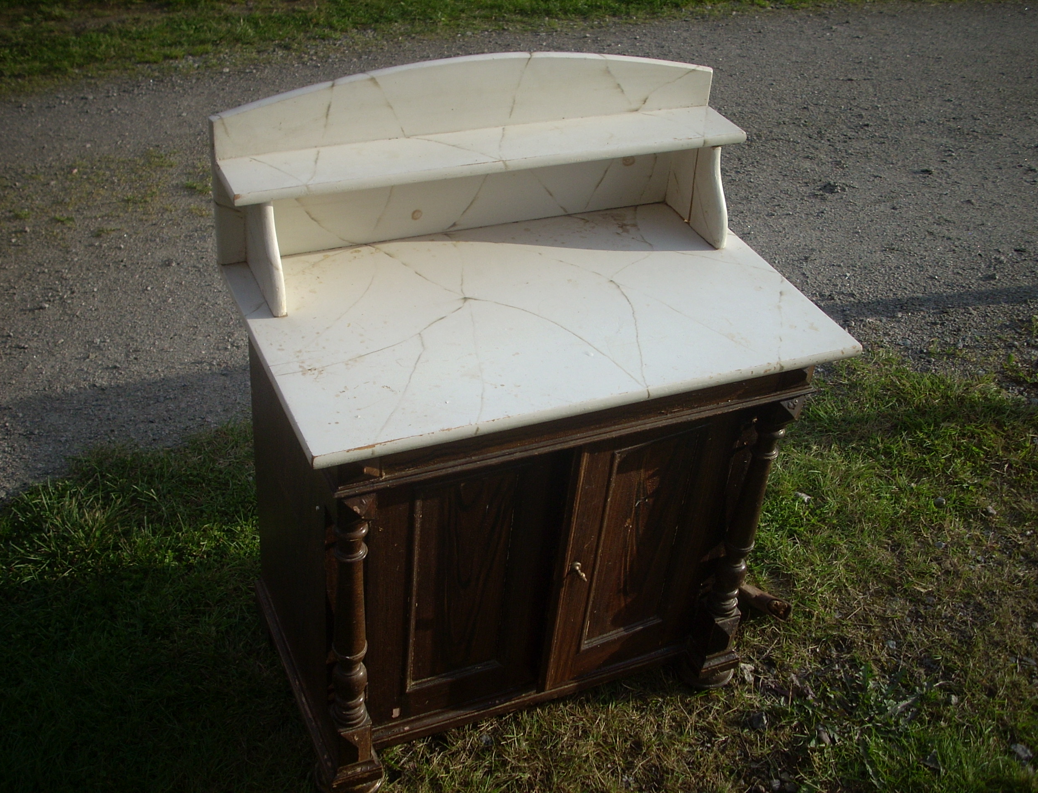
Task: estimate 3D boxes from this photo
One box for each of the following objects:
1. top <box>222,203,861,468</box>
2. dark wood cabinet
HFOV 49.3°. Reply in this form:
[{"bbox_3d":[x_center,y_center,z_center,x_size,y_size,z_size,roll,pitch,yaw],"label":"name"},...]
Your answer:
[{"bbox_3d":[0.028,-0.134,1.689,0.830,0.021,0.491,-11,40,-23],"label":"top"},{"bbox_3d":[-0.016,0.172,1.931,0.772,0.763,0.476,-11,40,-23],"label":"dark wood cabinet"}]

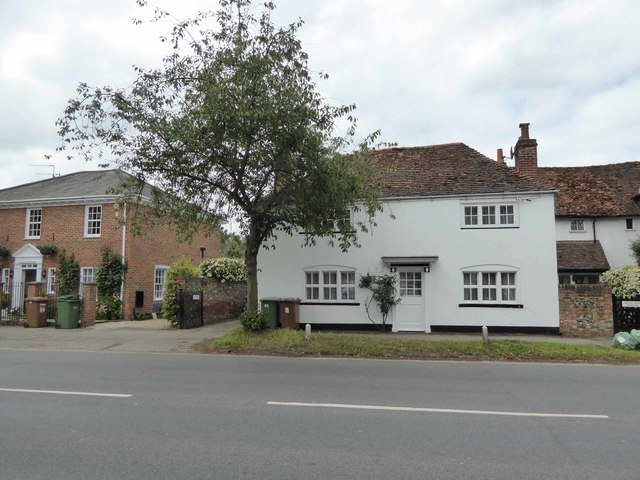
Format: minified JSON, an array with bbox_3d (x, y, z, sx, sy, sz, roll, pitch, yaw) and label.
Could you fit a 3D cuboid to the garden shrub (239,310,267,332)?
[{"bbox_3d":[-2.036,2.469,14.150,0.760,0.700,0.700,0,-6,0],"label":"garden shrub"}]

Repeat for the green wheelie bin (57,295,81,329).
[{"bbox_3d":[-8.370,2.414,15.400,0.710,1.060,0.570,-2,-6,20],"label":"green wheelie bin"}]

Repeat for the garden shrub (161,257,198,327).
[{"bbox_3d":[-4.889,1.805,16.200,1.100,2.420,0.950,-1,-6,13],"label":"garden shrub"}]

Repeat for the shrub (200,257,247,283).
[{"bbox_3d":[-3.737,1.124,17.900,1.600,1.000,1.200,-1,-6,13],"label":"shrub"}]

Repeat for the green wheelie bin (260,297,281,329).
[{"bbox_3d":[-1.586,2.355,14.900,0.580,1.070,0.730,-1,-6,13],"label":"green wheelie bin"}]

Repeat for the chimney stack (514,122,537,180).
[{"bbox_3d":[7.087,-3.079,15.900,0.620,1.900,0.620,-1,-6,13],"label":"chimney stack"}]

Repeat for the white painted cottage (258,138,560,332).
[{"bbox_3d":[2.975,-0.220,17.146,9.412,6.620,5.200,-1,-6,13],"label":"white painted cottage"}]

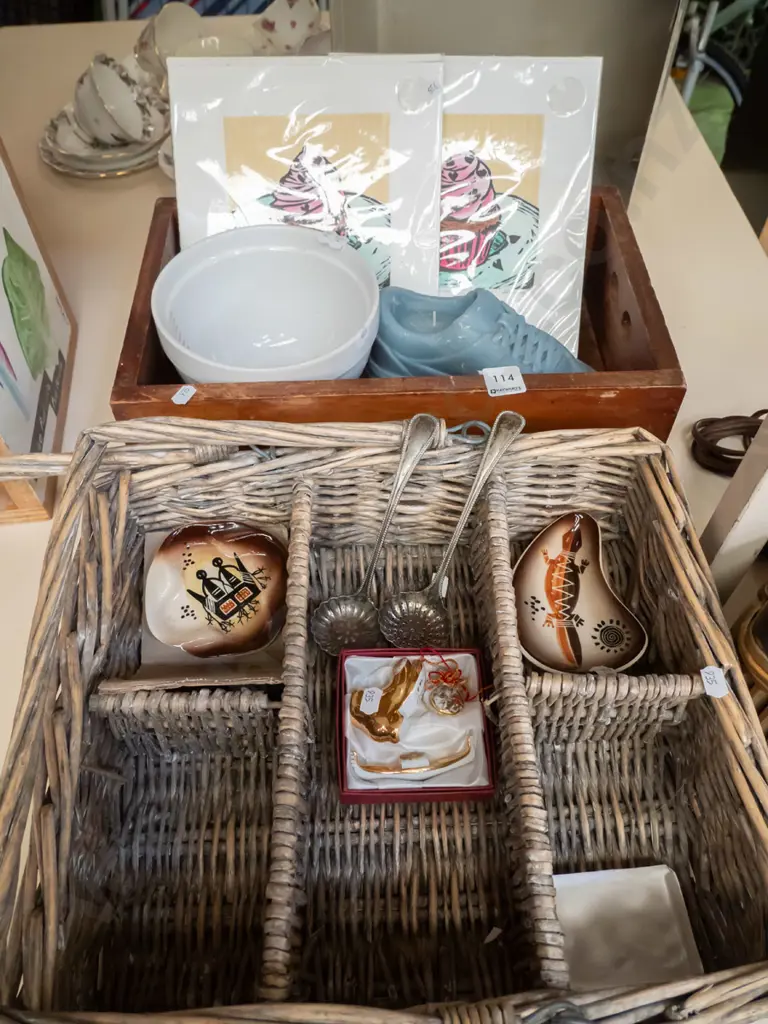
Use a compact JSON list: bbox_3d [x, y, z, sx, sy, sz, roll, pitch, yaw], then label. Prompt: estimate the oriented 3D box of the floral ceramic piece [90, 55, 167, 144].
[{"bbox_3d":[-0.299,-0.430,0.889,0.058,0.098,0.098,-19,51,22],"label":"floral ceramic piece"}]

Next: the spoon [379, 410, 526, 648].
[{"bbox_3d":[0.054,0.014,0.565,0.045,0.026,0.189,22,75,16],"label":"spoon"}]

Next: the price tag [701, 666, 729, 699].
[{"bbox_3d":[0.191,0.098,0.478,0.013,0.001,0.019,-2,54,-1],"label":"price tag"}]

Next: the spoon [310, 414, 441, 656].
[{"bbox_3d":[0.001,0.014,0.565,0.045,0.026,0.183,19,74,14],"label":"spoon"}]

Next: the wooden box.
[{"bbox_3d":[0.008,-0.149,0.687,0.400,0.102,0.244,-2,54,-1],"label":"wooden box"}]

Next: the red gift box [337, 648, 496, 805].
[{"bbox_3d":[0.019,0.132,0.517,0.090,0.022,0.091,-1,54,0],"label":"red gift box"}]

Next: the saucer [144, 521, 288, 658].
[{"bbox_3d":[-0.113,0.056,0.573,0.098,0.022,0.104,-5,59,-3],"label":"saucer"}]

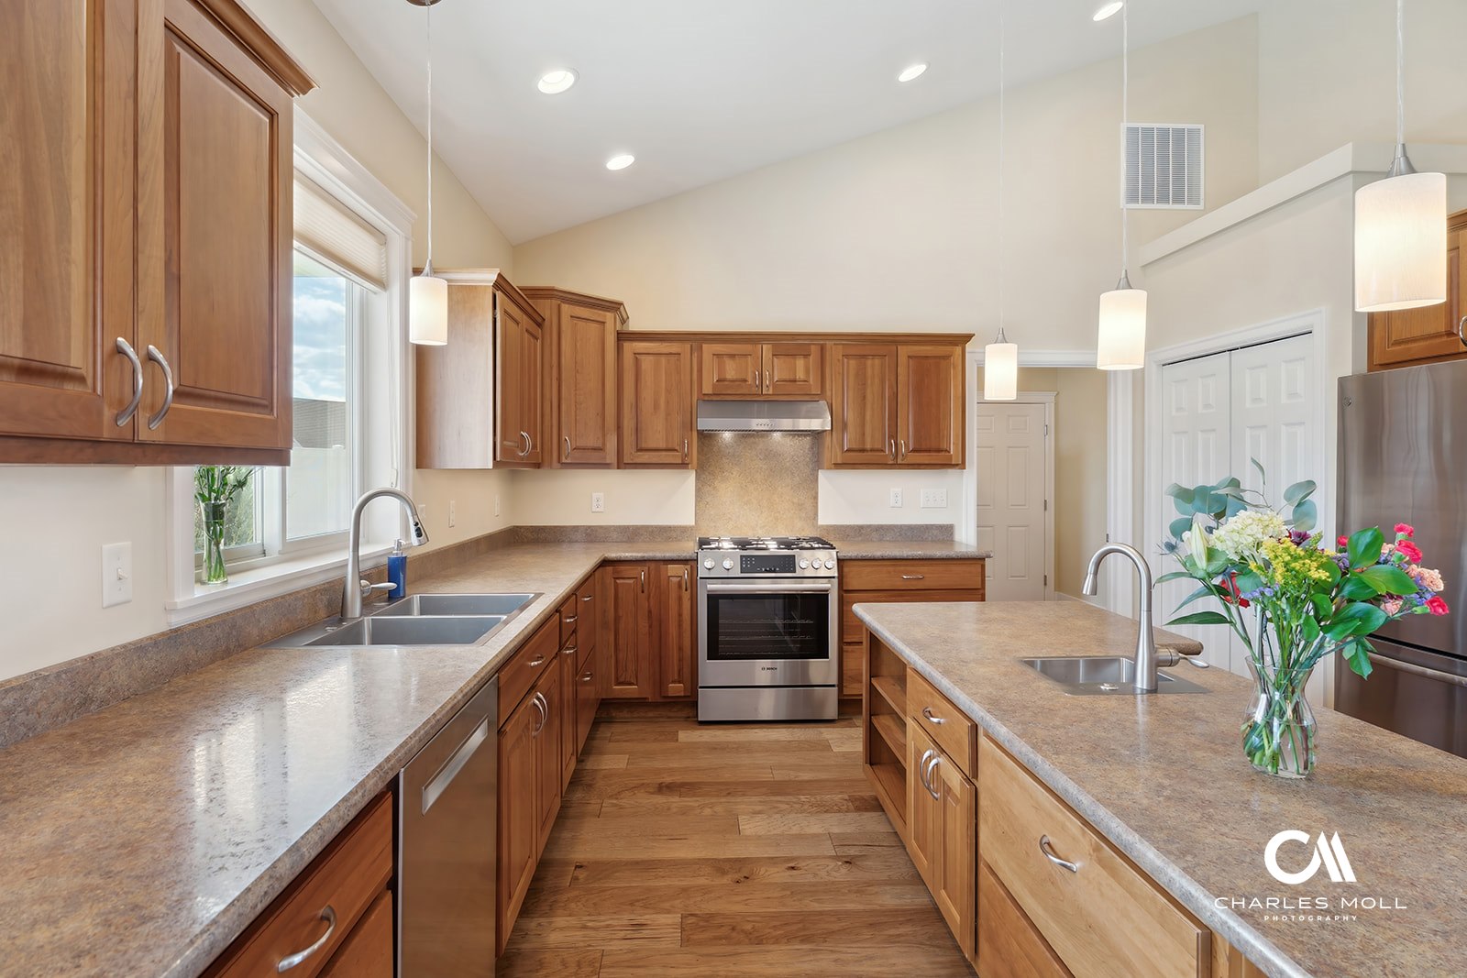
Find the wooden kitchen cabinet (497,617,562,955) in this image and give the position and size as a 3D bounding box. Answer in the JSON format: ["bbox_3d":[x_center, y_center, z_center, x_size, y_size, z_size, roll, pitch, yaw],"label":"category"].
[{"bbox_3d":[-0.922,0.819,2.306,0.600,0.785,0.915,0,1,-3],"label":"wooden kitchen cabinet"}]

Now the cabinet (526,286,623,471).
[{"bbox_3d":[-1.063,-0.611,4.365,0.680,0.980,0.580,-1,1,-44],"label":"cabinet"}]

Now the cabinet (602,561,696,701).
[{"bbox_3d":[-0.493,0.785,4.438,0.530,0.800,0.600,0,1,-3],"label":"cabinet"}]

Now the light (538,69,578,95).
[{"bbox_3d":[-0.714,-1.654,2.962,0.180,0.030,0.180,-18,2,-2],"label":"light"}]

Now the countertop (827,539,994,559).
[{"bbox_3d":[0.992,0.364,4.427,0.875,0.042,0.645,0,1,-3],"label":"countertop"}]

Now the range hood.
[{"bbox_3d":[0.162,-0.421,4.342,0.754,0.192,0.470,0,1,-3],"label":"range hood"}]

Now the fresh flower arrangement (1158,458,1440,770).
[{"bbox_3d":[1.050,0.238,1.370,0.460,0.580,0.420,0,1,-3],"label":"fresh flower arrangement"}]

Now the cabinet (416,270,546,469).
[{"bbox_3d":[-1.119,-0.478,3.367,0.345,0.780,0.900,0,1,-3],"label":"cabinet"}]

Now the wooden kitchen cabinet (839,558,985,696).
[{"bbox_3d":[0.965,0.761,4.317,0.807,0.777,0.650,0,1,-3],"label":"wooden kitchen cabinet"}]

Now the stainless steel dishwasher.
[{"bbox_3d":[-0.878,0.879,1.541,0.600,0.830,0.605,0,1,-3],"label":"stainless steel dishwasher"}]

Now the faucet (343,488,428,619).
[{"bbox_3d":[-1.073,0.199,2.270,0.260,0.400,0.110,0,1,-3],"label":"faucet"}]

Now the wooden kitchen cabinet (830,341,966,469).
[{"bbox_3d":[0.975,-0.507,4.587,0.830,0.770,0.330,0,1,-3],"label":"wooden kitchen cabinet"}]

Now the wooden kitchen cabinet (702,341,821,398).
[{"bbox_3d":[0.159,-0.689,4.406,0.754,0.328,0.330,0,1,-3],"label":"wooden kitchen cabinet"}]

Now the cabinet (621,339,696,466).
[{"bbox_3d":[-0.449,-0.484,4.379,0.448,0.737,0.330,0,1,-3],"label":"cabinet"}]

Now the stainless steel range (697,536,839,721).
[{"bbox_3d":[0.175,0.780,4.261,0.770,0.940,0.680,0,1,-3],"label":"stainless steel range"}]

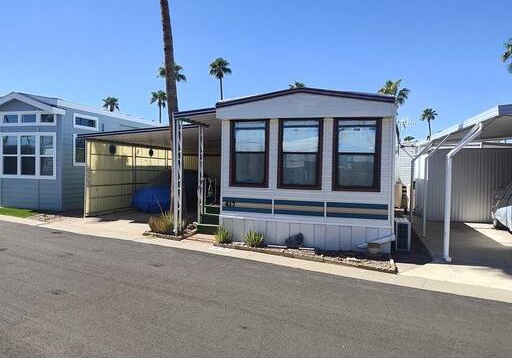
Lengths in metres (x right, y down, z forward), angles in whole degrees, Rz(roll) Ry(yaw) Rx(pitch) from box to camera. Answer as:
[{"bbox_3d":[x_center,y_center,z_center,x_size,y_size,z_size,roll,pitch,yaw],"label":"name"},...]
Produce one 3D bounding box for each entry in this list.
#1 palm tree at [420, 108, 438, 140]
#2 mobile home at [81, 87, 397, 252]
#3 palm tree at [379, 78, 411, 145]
[{"bbox_3d":[27.864,-5.654,59.824,2.850,11.597,2.850,2,2,18],"label":"palm tree"},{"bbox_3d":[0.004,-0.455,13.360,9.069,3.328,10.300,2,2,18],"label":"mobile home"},{"bbox_3d":[13.636,-4.585,36.856,3.200,10.477,3.200,2,2,18],"label":"palm tree"}]

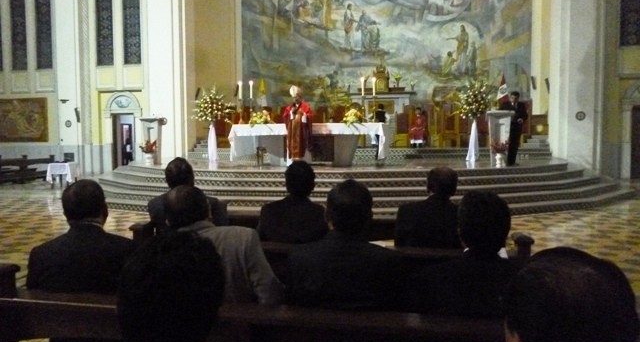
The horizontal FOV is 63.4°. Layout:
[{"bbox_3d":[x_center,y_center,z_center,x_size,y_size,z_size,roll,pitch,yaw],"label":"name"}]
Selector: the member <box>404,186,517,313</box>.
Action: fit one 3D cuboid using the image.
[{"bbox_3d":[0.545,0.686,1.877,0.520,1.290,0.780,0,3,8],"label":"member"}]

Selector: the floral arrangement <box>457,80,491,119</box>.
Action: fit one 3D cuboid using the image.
[{"bbox_3d":[3.914,-1.823,13.200,0.860,1.000,0.800,0,3,7],"label":"floral arrangement"}]

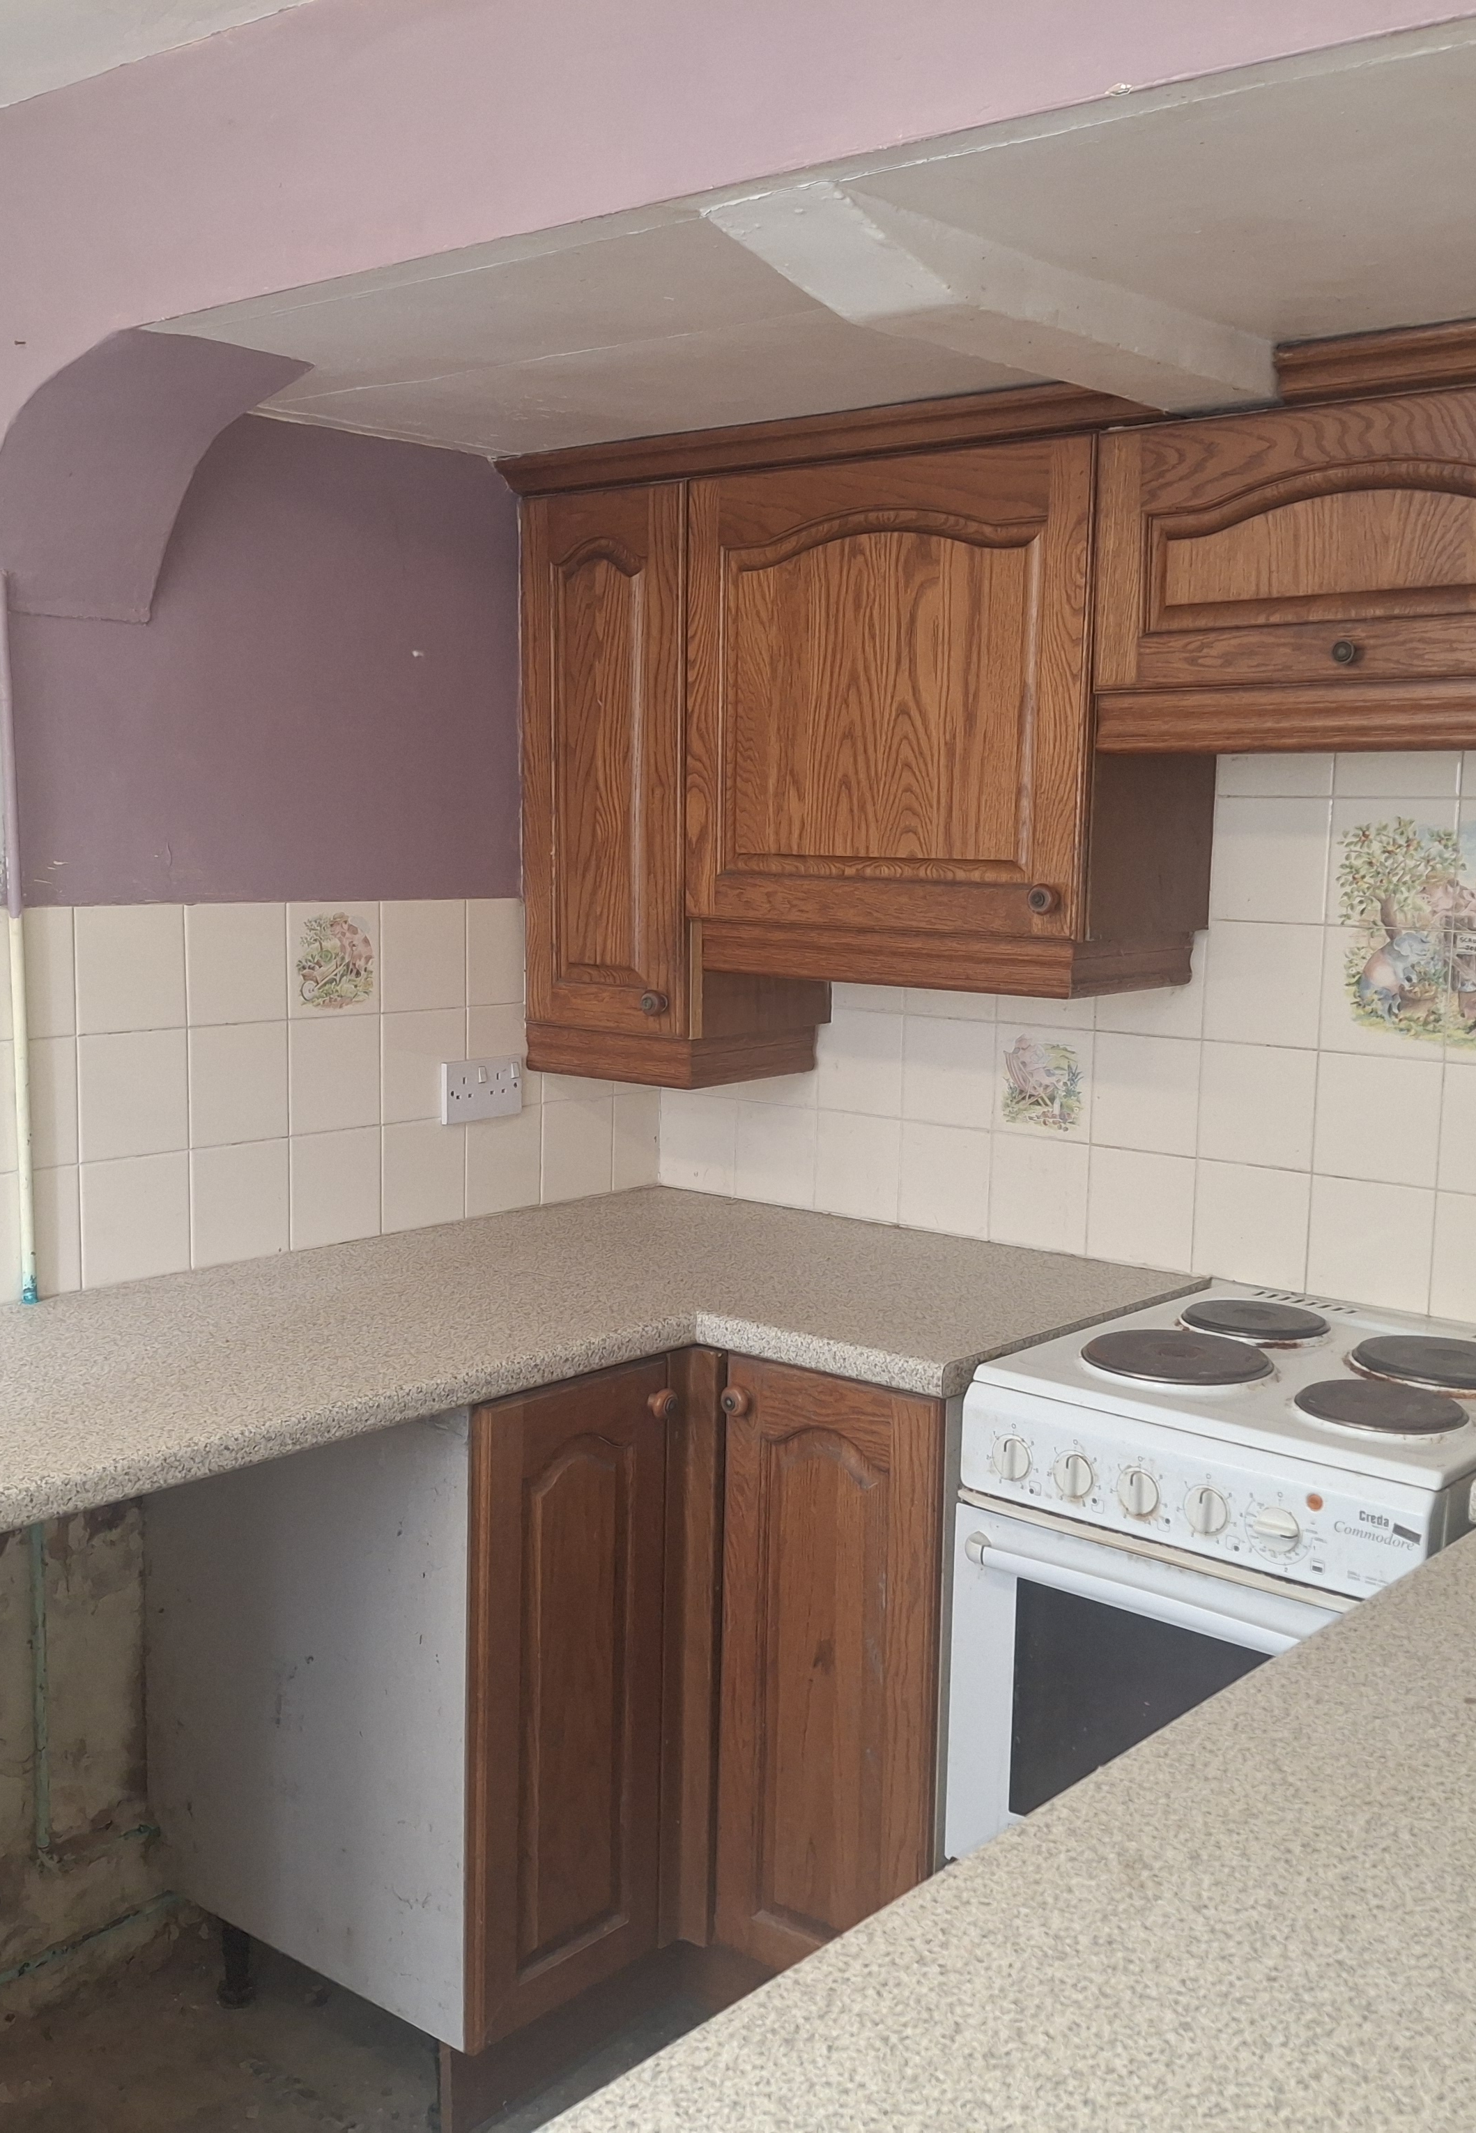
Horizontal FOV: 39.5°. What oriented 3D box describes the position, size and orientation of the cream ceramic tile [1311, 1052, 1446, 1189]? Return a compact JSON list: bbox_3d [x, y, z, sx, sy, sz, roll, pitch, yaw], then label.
[{"bbox_3d":[0.756,0.063,2.424,0.149,0.149,0.009,7,9,39],"label":"cream ceramic tile"}]

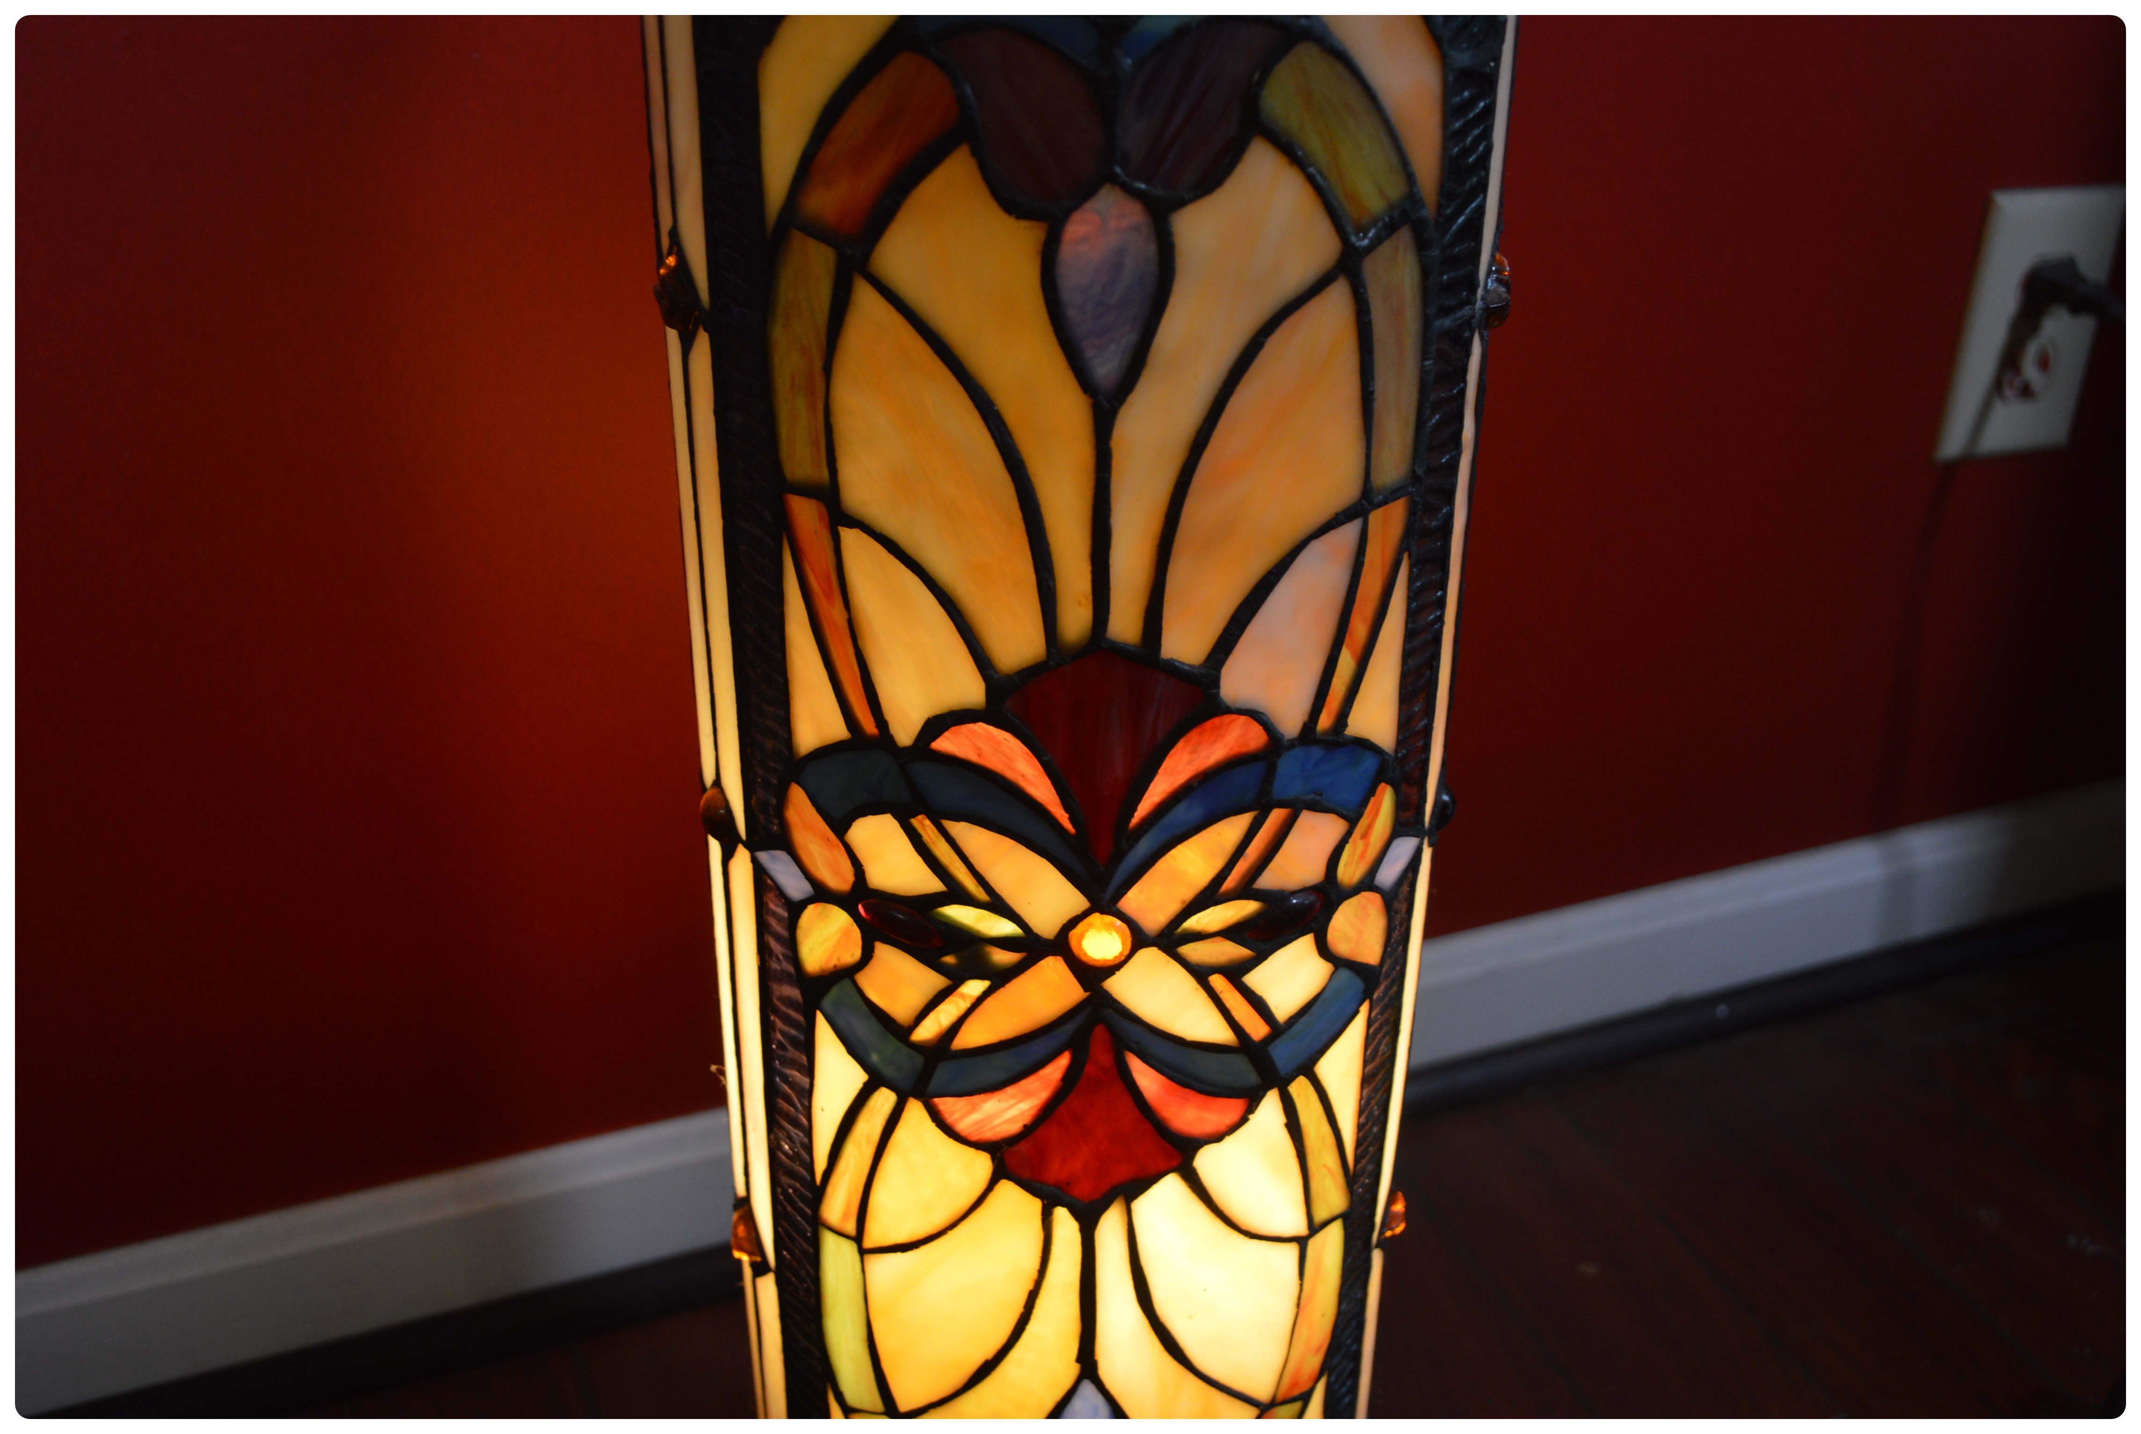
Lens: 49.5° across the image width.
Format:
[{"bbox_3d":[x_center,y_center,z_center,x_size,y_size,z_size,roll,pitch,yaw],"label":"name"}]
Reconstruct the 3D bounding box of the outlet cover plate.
[{"bbox_3d":[0.396,-0.159,0.950,0.071,0.115,0.009,-9,30,-19],"label":"outlet cover plate"}]

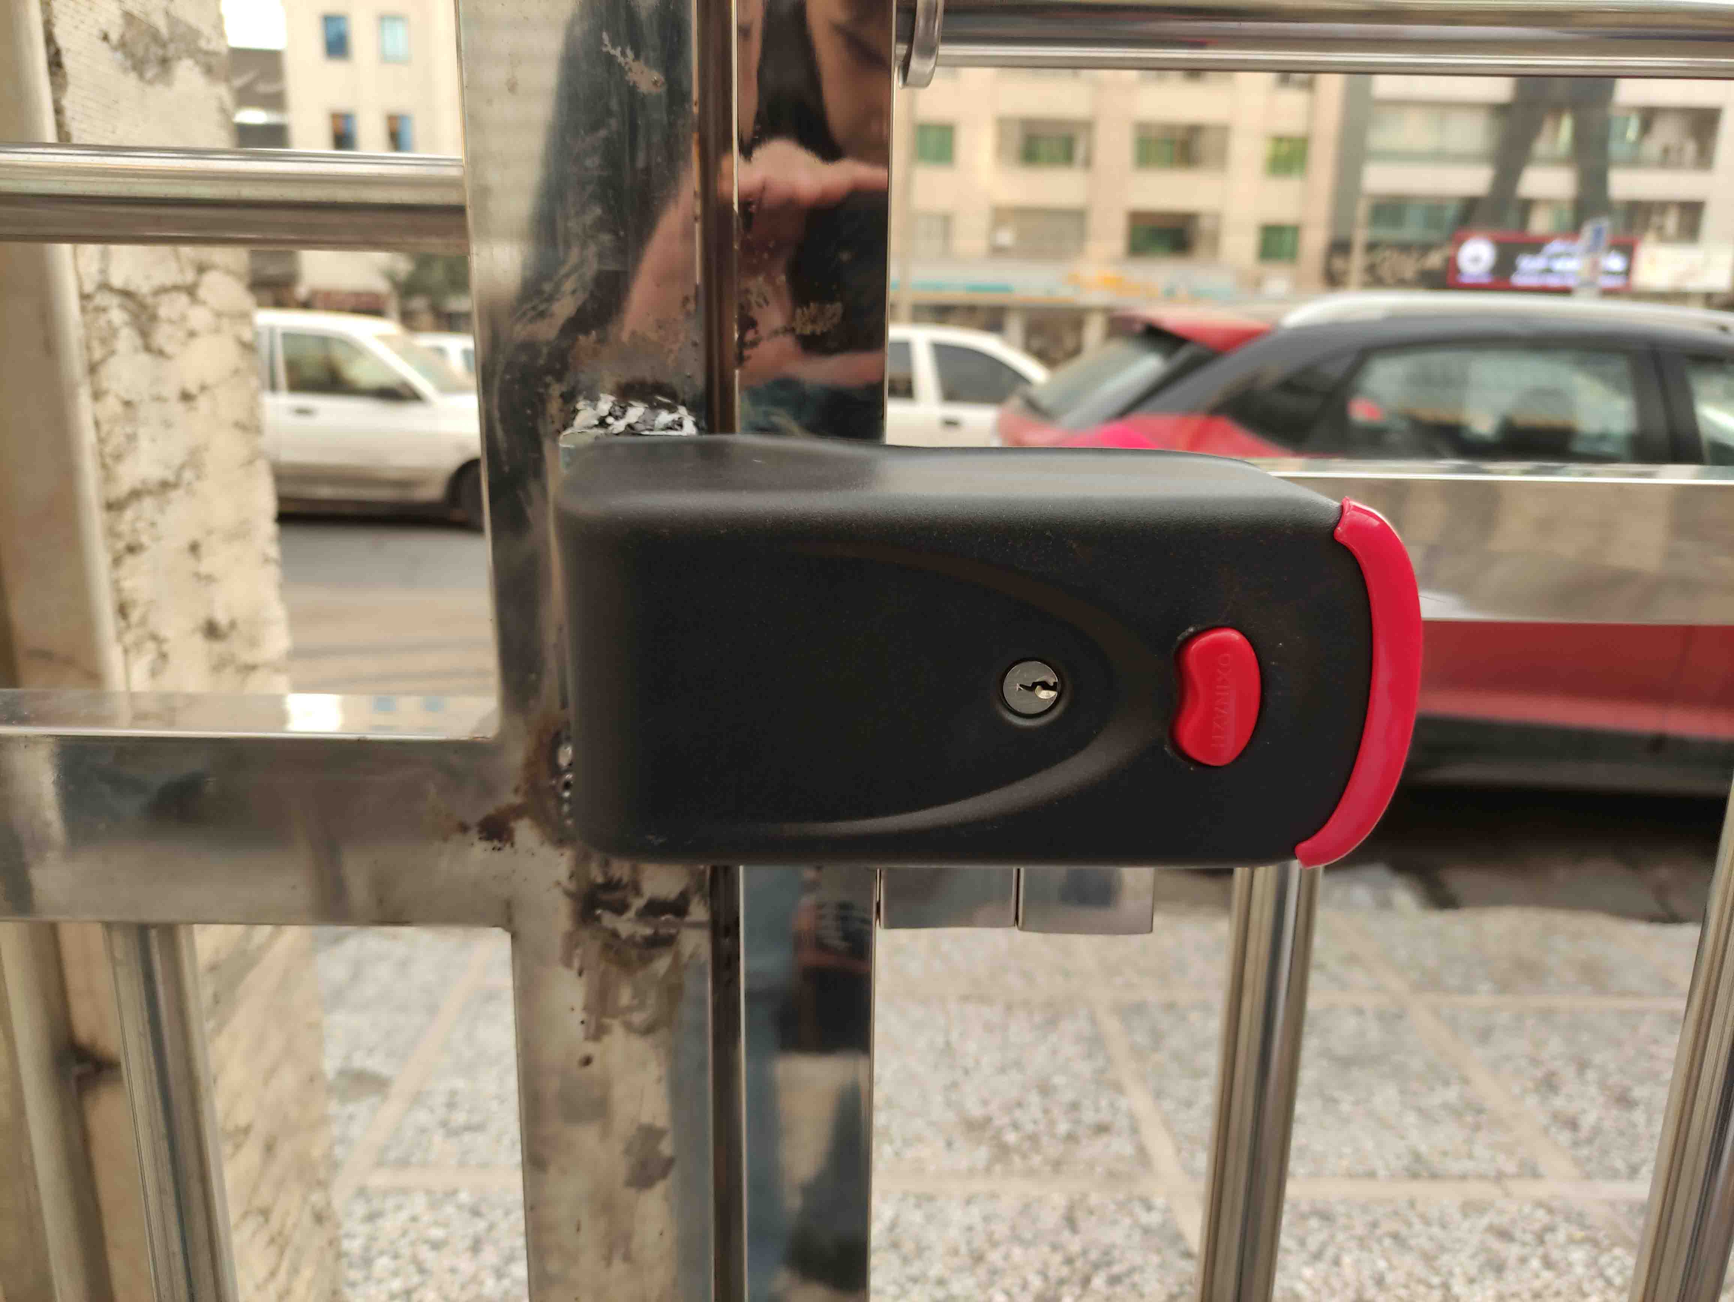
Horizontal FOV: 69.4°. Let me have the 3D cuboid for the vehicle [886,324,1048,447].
[{"bbox_3d":[0.508,-1.770,9.579,4.150,1.450,1.650,2,14,5],"label":"vehicle"}]

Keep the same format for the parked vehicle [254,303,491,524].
[{"bbox_3d":[-3.728,-1.718,8.939,4.150,1.440,1.650,2,14,6],"label":"parked vehicle"}]

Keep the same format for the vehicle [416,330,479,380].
[{"bbox_3d":[-5.603,-3.792,18.087,4.200,1.450,1.680,2,14,3],"label":"vehicle"}]

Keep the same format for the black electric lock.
[{"bbox_3d":[0.027,-0.003,0.309,0.190,0.092,0.063,1,14,-1],"label":"black electric lock"}]

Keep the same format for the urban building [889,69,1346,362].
[{"bbox_3d":[9.269,-20.898,54.465,18.800,17.000,14.000,0,14,-5],"label":"urban building"}]

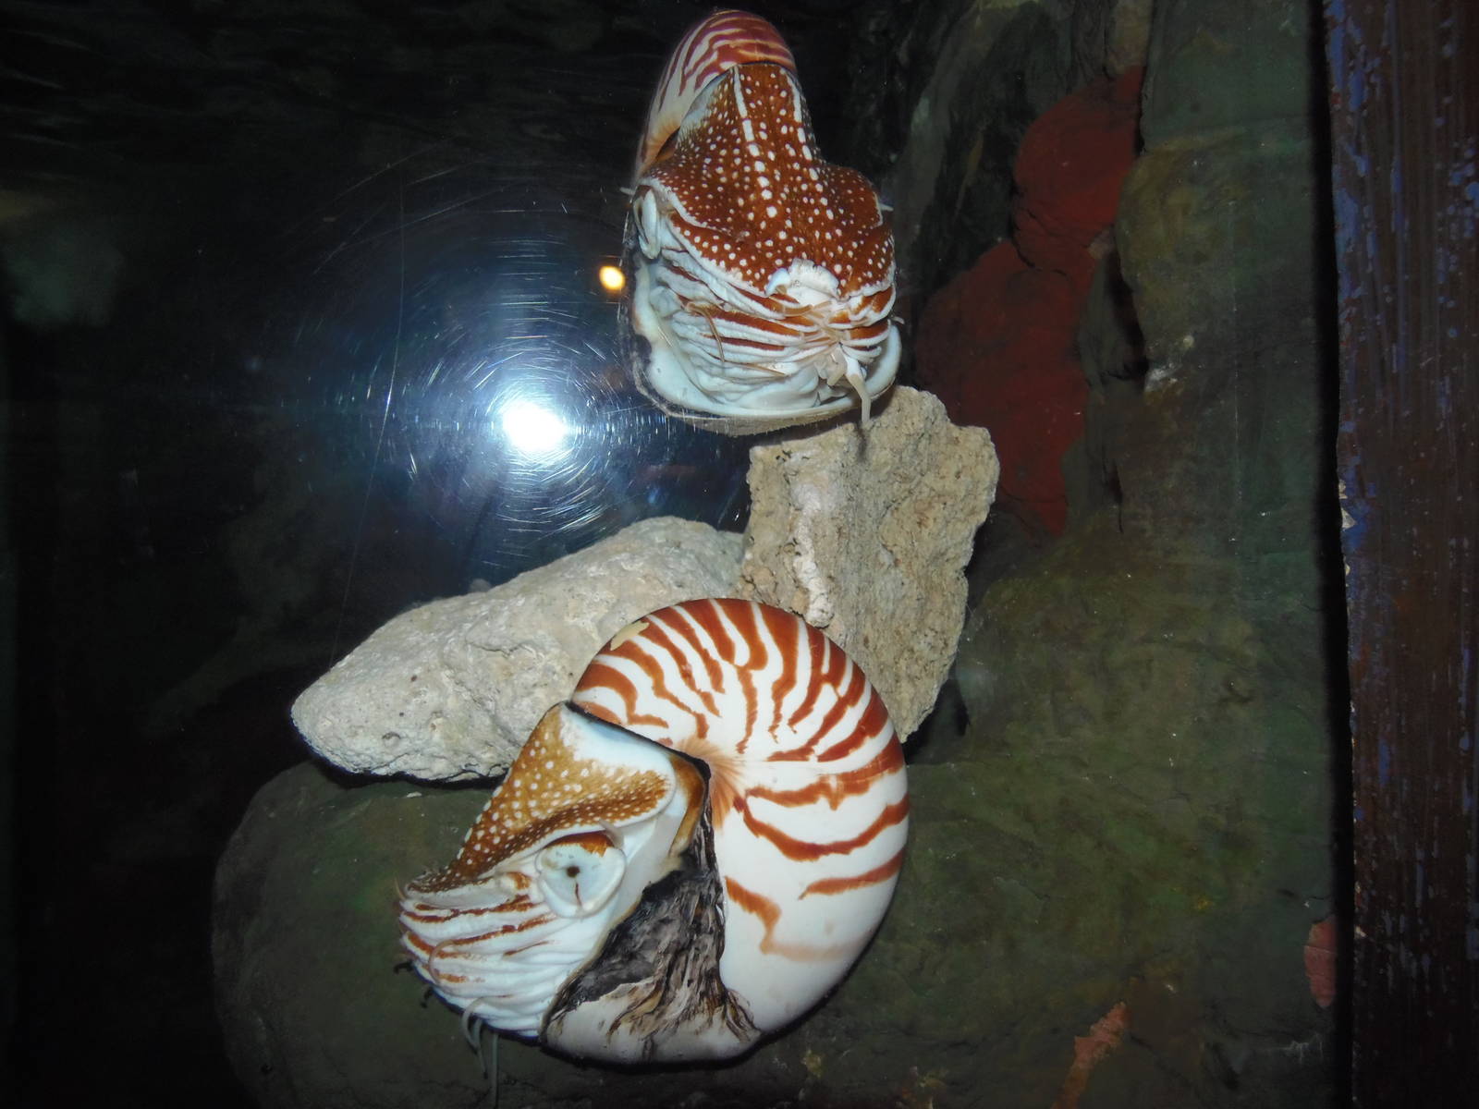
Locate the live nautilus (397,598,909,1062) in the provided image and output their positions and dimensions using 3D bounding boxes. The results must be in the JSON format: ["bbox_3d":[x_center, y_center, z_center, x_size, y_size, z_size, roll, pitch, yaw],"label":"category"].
[{"bbox_3d":[-0.035,0.108,0.420,0.190,0.175,0.095,-3,8,-17],"label":"live nautilus"}]

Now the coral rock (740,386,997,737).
[{"bbox_3d":[0.066,0.004,0.545,0.115,0.175,0.095,-3,8,-18],"label":"coral rock"}]

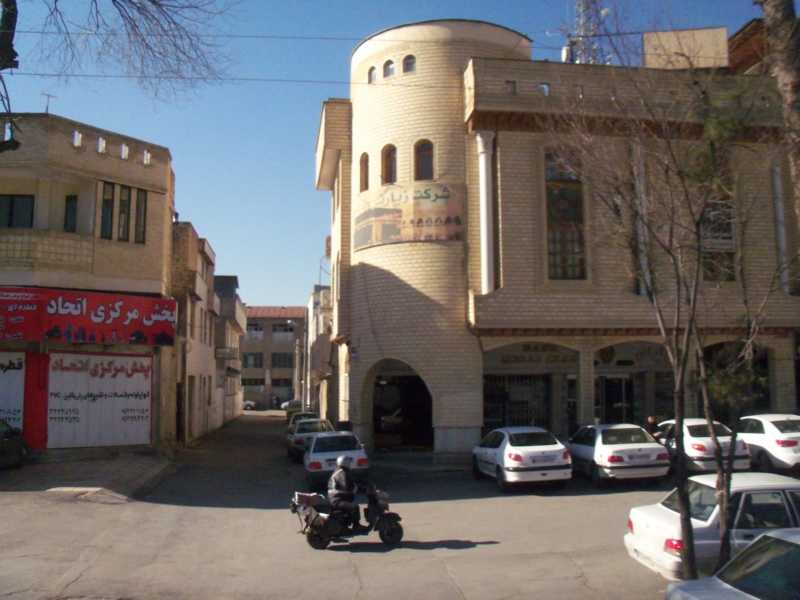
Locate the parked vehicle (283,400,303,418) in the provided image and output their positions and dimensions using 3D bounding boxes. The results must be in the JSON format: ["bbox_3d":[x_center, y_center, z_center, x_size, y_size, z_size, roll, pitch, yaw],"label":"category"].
[{"bbox_3d":[-8.167,8.574,62.463,1.650,1.450,4.100,1,-7,-8],"label":"parked vehicle"}]

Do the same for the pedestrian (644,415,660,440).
[{"bbox_3d":[6.600,3.814,21.191,0.500,1.650,0.350,-4,-8,30],"label":"pedestrian"}]

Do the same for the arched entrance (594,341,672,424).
[{"bbox_3d":[7.935,3.316,27.289,3.049,3.781,0.800,0,-7,-7],"label":"arched entrance"}]

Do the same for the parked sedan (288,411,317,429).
[{"bbox_3d":[-3.822,5.281,32.906,1.660,1.420,4.200,1,-7,-7],"label":"parked sedan"}]

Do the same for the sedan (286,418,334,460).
[{"bbox_3d":[-2.876,4.601,26.743,1.650,1.420,4.200,1,-7,-7],"label":"sedan"}]

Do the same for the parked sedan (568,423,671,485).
[{"bbox_3d":[4.980,3.797,20.187,1.710,1.420,4.450,1,-7,-7],"label":"parked sedan"}]

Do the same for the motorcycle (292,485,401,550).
[{"bbox_3d":[-0.862,3.525,13.273,1.880,1.020,0.680,1,-7,-14],"label":"motorcycle"}]

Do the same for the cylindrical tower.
[{"bbox_3d":[1.590,-1.778,28.721,6.800,13.839,6.800,0,-7,0],"label":"cylindrical tower"}]

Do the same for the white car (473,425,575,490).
[{"bbox_3d":[2.850,3.899,20.478,1.670,1.450,4.200,1,-7,-8],"label":"white car"}]

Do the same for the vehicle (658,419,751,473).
[{"bbox_3d":[7.693,4.018,22.164,1.660,1.450,4.200,0,-7,-6],"label":"vehicle"}]

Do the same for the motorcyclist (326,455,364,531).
[{"bbox_3d":[-0.843,3.086,12.979,0.660,1.224,0.520,1,-7,-15],"label":"motorcyclist"}]

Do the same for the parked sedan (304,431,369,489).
[{"bbox_3d":[-1.863,4.334,22.354,1.605,1.450,3.950,1,-7,-8],"label":"parked sedan"}]

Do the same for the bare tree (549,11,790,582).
[{"bbox_3d":[2.651,0.090,7.841,2.300,6.217,2.200,0,-7,0],"label":"bare tree"}]

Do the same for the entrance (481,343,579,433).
[{"bbox_3d":[4.211,3.344,26.886,3.202,3.847,0.800,0,-7,-7],"label":"entrance"}]

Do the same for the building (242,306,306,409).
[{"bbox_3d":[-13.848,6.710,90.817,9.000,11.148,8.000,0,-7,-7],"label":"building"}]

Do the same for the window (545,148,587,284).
[{"bbox_3d":[5.116,-2.639,25.196,1.200,4.120,0.200,0,-7,-6],"label":"window"}]

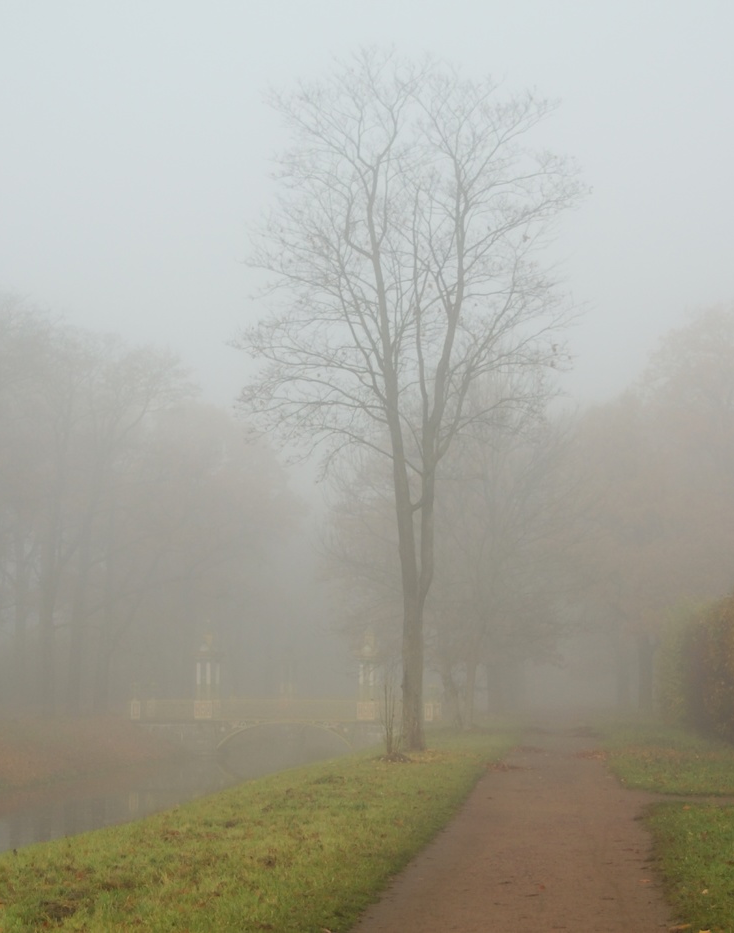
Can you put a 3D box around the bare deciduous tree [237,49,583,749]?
[{"bbox_3d":[1.000,-1.660,60.200,8.100,16.300,7.700,0,-5,0],"label":"bare deciduous tree"}]

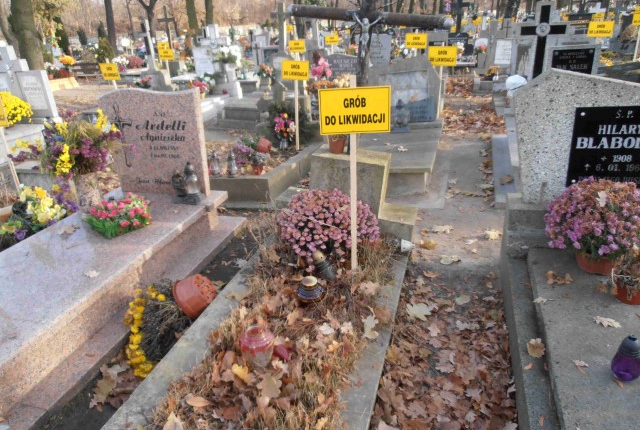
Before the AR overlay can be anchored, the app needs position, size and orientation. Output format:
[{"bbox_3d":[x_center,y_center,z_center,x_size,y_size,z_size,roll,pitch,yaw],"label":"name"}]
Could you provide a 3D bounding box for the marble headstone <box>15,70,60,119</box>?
[{"bbox_3d":[-4.029,-1.686,6.348,0.470,0.580,0.130,4,25,17],"label":"marble headstone"}]

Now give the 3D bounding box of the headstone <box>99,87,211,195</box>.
[{"bbox_3d":[-1.224,-0.531,3.312,0.735,0.769,0.098,4,25,17],"label":"headstone"}]

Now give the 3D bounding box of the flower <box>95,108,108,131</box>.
[{"bbox_3d":[-1.576,-0.681,3.200,0.085,0.145,0.080,0,24,9],"label":"flower"}]

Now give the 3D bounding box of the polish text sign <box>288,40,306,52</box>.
[{"bbox_3d":[-0.455,-3.380,8.900,0.355,0.240,0.020,0,24,9],"label":"polish text sign"}]

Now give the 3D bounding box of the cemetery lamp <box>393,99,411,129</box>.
[{"bbox_3d":[0.961,-1.194,5.220,0.190,0.320,0.170,0,24,9],"label":"cemetery lamp"}]

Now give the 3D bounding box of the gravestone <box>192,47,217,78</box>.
[{"bbox_3d":[-2.768,-3.745,10.824,0.540,0.680,0.120,4,25,17],"label":"gravestone"}]

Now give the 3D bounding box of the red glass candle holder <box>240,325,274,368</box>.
[{"bbox_3d":[-0.278,0.597,1.978,0.138,0.155,0.138,-3,24,1],"label":"red glass candle holder"}]

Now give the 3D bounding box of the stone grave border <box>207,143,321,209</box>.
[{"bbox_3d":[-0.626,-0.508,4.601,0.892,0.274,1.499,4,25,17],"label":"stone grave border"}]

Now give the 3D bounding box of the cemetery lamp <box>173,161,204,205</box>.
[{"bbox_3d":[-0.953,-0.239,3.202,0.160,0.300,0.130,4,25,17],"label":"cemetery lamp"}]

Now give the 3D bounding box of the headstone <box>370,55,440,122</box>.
[{"bbox_3d":[0.977,-1.424,5.059,0.740,0.700,0.140,0,24,7],"label":"headstone"}]

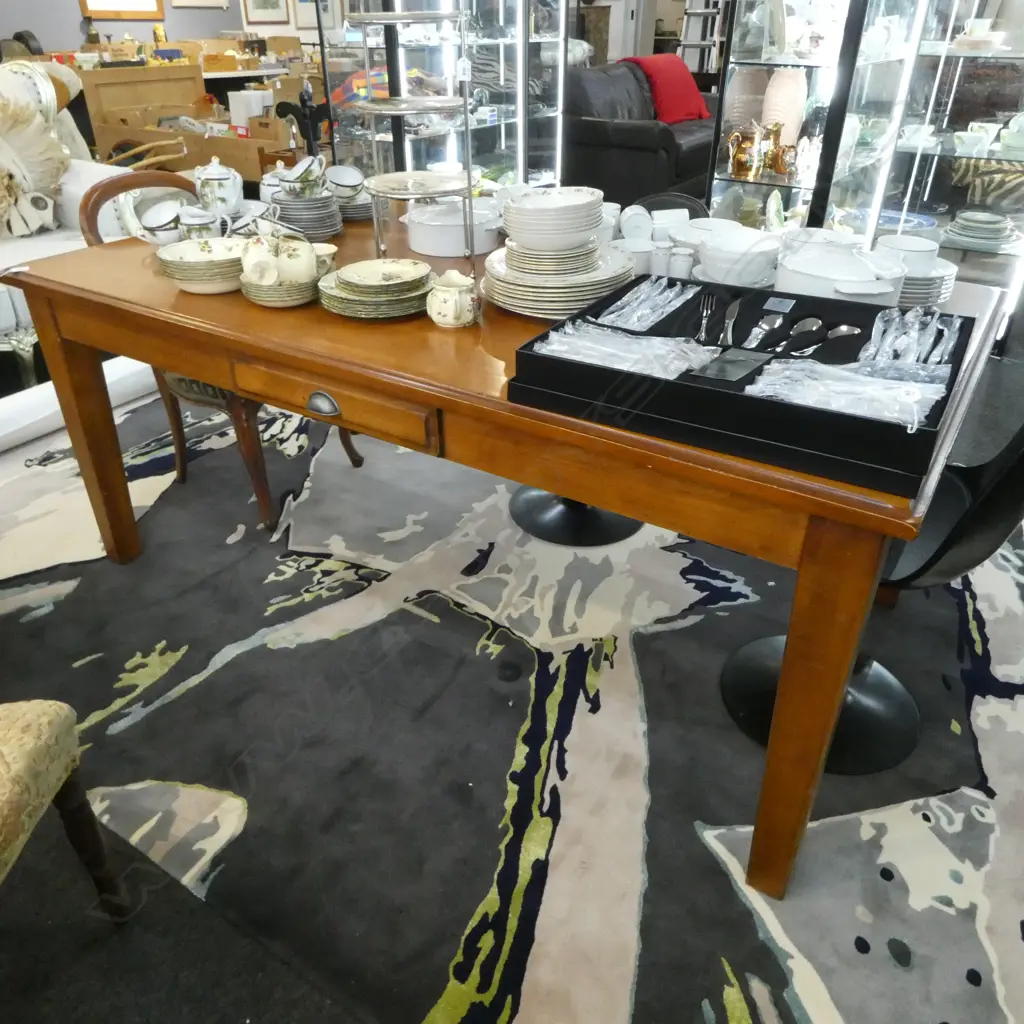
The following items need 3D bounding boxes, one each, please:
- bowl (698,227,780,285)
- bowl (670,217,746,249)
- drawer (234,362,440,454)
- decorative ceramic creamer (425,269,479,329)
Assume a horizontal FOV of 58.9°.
[{"bbox_3d":[0.452,-0.506,1.804,0.155,0.070,0.155,1,32,0],"label":"bowl"},{"bbox_3d":[0.424,-0.587,1.935,0.155,0.068,0.155,1,32,0],"label":"bowl"},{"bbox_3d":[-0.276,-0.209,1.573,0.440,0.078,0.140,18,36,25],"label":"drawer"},{"bbox_3d":[-0.106,-0.368,1.572,0.086,0.080,0.102,-6,33,-10],"label":"decorative ceramic creamer"}]

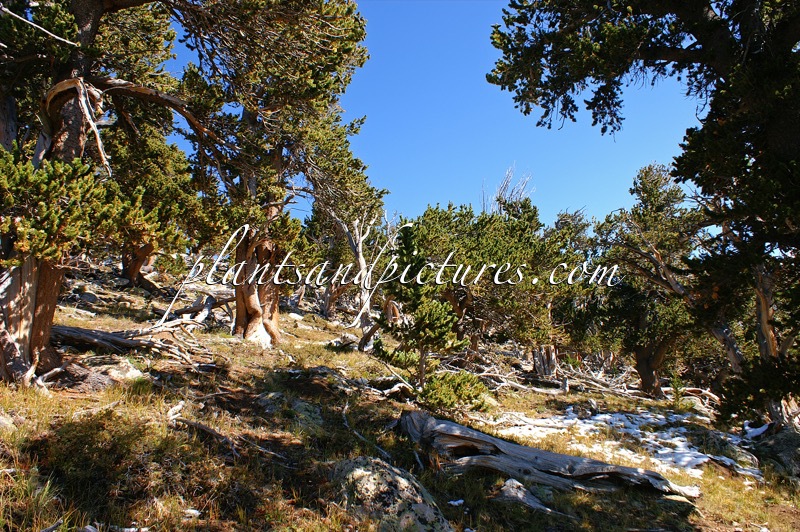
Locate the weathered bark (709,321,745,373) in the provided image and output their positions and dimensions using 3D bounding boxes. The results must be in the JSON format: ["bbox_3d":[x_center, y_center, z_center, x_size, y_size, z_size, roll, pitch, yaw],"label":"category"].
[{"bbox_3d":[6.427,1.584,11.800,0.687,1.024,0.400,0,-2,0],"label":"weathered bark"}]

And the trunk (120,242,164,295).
[{"bbox_3d":[-7.946,0.077,18.500,1.150,1.550,0.950,0,-3,0],"label":"trunk"}]

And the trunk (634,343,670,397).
[{"bbox_3d":[5.391,2.231,12.800,0.660,1.180,0.600,0,-3,0],"label":"trunk"}]

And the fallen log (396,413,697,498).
[{"bbox_3d":[1.449,1.830,5.850,2.750,0.430,0.580,7,-2,11],"label":"fallen log"}]

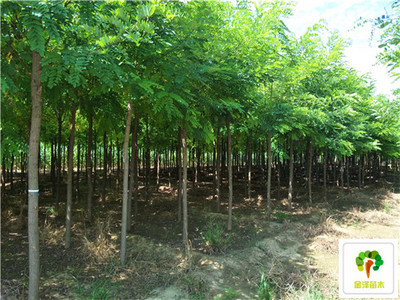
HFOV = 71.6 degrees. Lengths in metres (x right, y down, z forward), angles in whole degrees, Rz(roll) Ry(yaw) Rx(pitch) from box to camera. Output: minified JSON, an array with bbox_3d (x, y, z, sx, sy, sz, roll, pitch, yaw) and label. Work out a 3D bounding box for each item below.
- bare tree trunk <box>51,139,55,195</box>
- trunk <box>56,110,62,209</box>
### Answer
[{"bbox_3d":[-5.323,0.605,10.037,0.080,2.043,0.080,-1,-1,0],"label":"bare tree trunk"},{"bbox_3d":[-4.337,0.284,8.545,0.085,3.018,0.085,0,-2,0],"label":"trunk"}]

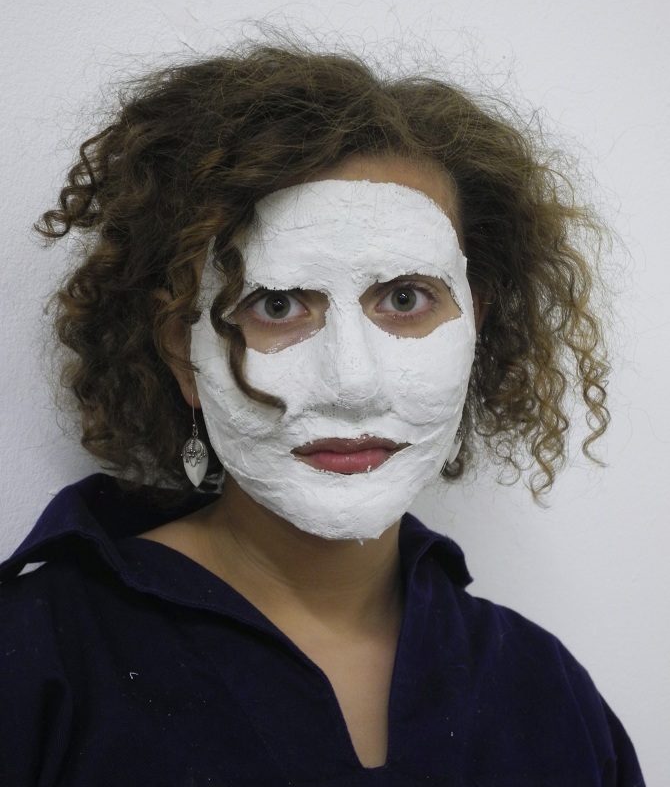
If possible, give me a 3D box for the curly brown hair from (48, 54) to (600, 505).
[{"bbox_3d":[-0.006,-0.065,0.832,0.300,0.240,0.220,-3,0,-12],"label":"curly brown hair"}]

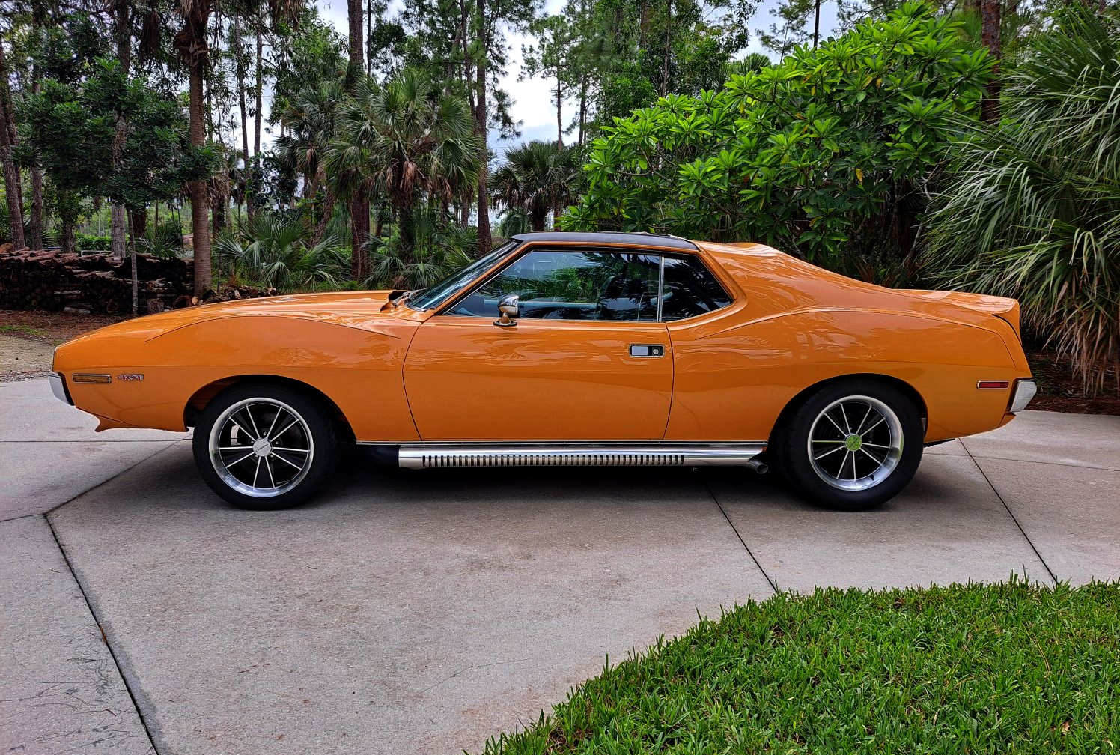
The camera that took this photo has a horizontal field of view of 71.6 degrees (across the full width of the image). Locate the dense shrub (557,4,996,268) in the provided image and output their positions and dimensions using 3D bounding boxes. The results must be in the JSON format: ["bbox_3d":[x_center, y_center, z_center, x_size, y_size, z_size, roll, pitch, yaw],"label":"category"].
[{"bbox_3d":[2.321,-2.152,8.660,4.623,3.776,3.800,4,11,14],"label":"dense shrub"}]

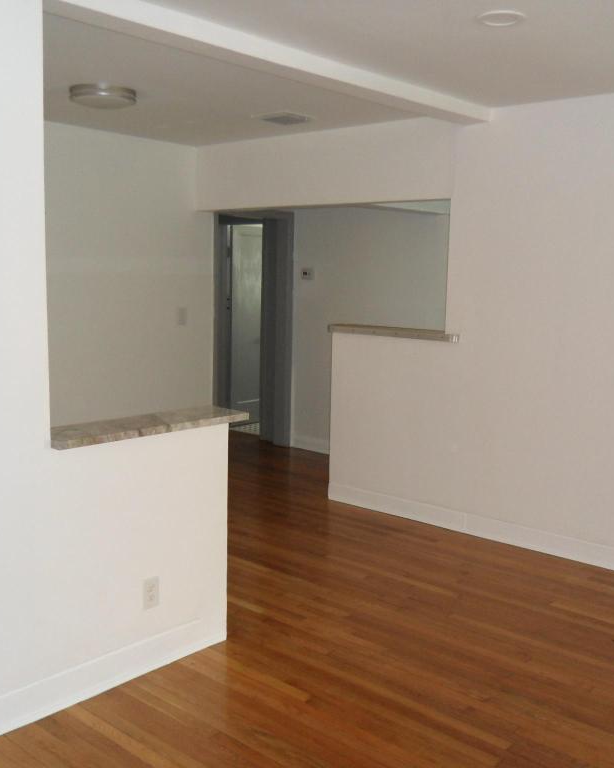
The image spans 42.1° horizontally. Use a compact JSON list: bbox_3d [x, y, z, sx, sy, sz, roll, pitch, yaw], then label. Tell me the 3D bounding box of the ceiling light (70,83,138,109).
[{"bbox_3d":[-1.062,-1.493,4.167,0.340,0.060,0.340,1,8,0],"label":"ceiling light"}]

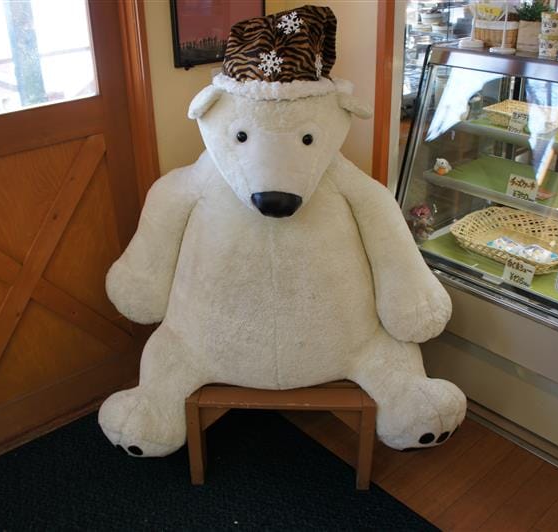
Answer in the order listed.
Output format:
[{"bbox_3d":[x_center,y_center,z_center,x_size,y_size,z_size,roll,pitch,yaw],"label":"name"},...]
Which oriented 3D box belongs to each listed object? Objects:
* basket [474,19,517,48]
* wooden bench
[{"bbox_3d":[0.764,-0.819,2.090,0.140,0.090,0.120,17,32,28],"label":"basket"},{"bbox_3d":[0.007,0.477,1.965,0.565,0.345,0.320,0,27,0],"label":"wooden bench"}]

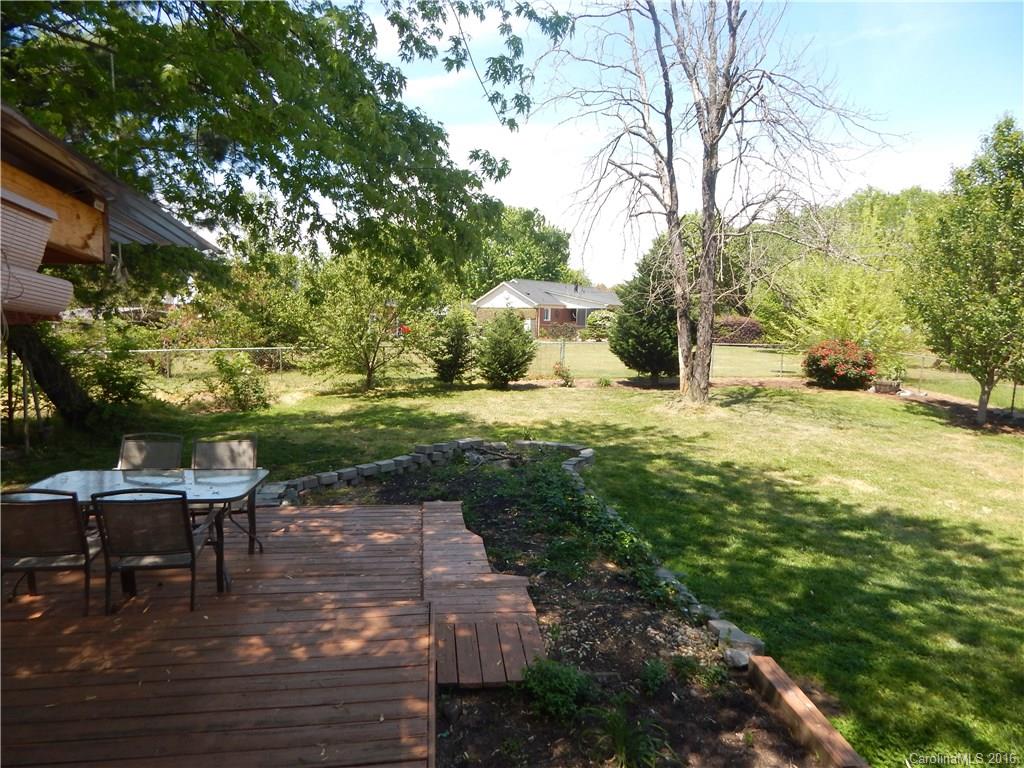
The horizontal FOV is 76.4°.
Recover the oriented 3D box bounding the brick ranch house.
[{"bbox_3d":[4.098,-7.314,63.545,7.200,4.950,19.000,4,8,32],"label":"brick ranch house"}]

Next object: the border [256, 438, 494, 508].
[{"bbox_3d":[-1.570,1.067,8.407,3.500,0.290,0.360,-6,9,-42],"label":"border"}]

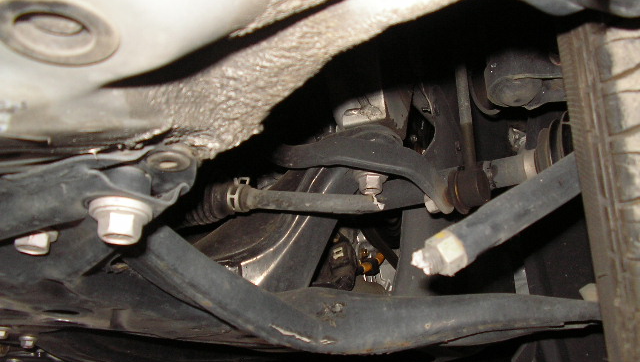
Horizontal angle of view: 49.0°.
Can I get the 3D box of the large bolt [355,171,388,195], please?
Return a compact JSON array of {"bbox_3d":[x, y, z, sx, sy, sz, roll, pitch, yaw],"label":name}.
[{"bbox_3d":[0.046,0.002,0.630,0.030,0.017,0.030,2,-21,-6],"label":"large bolt"}]

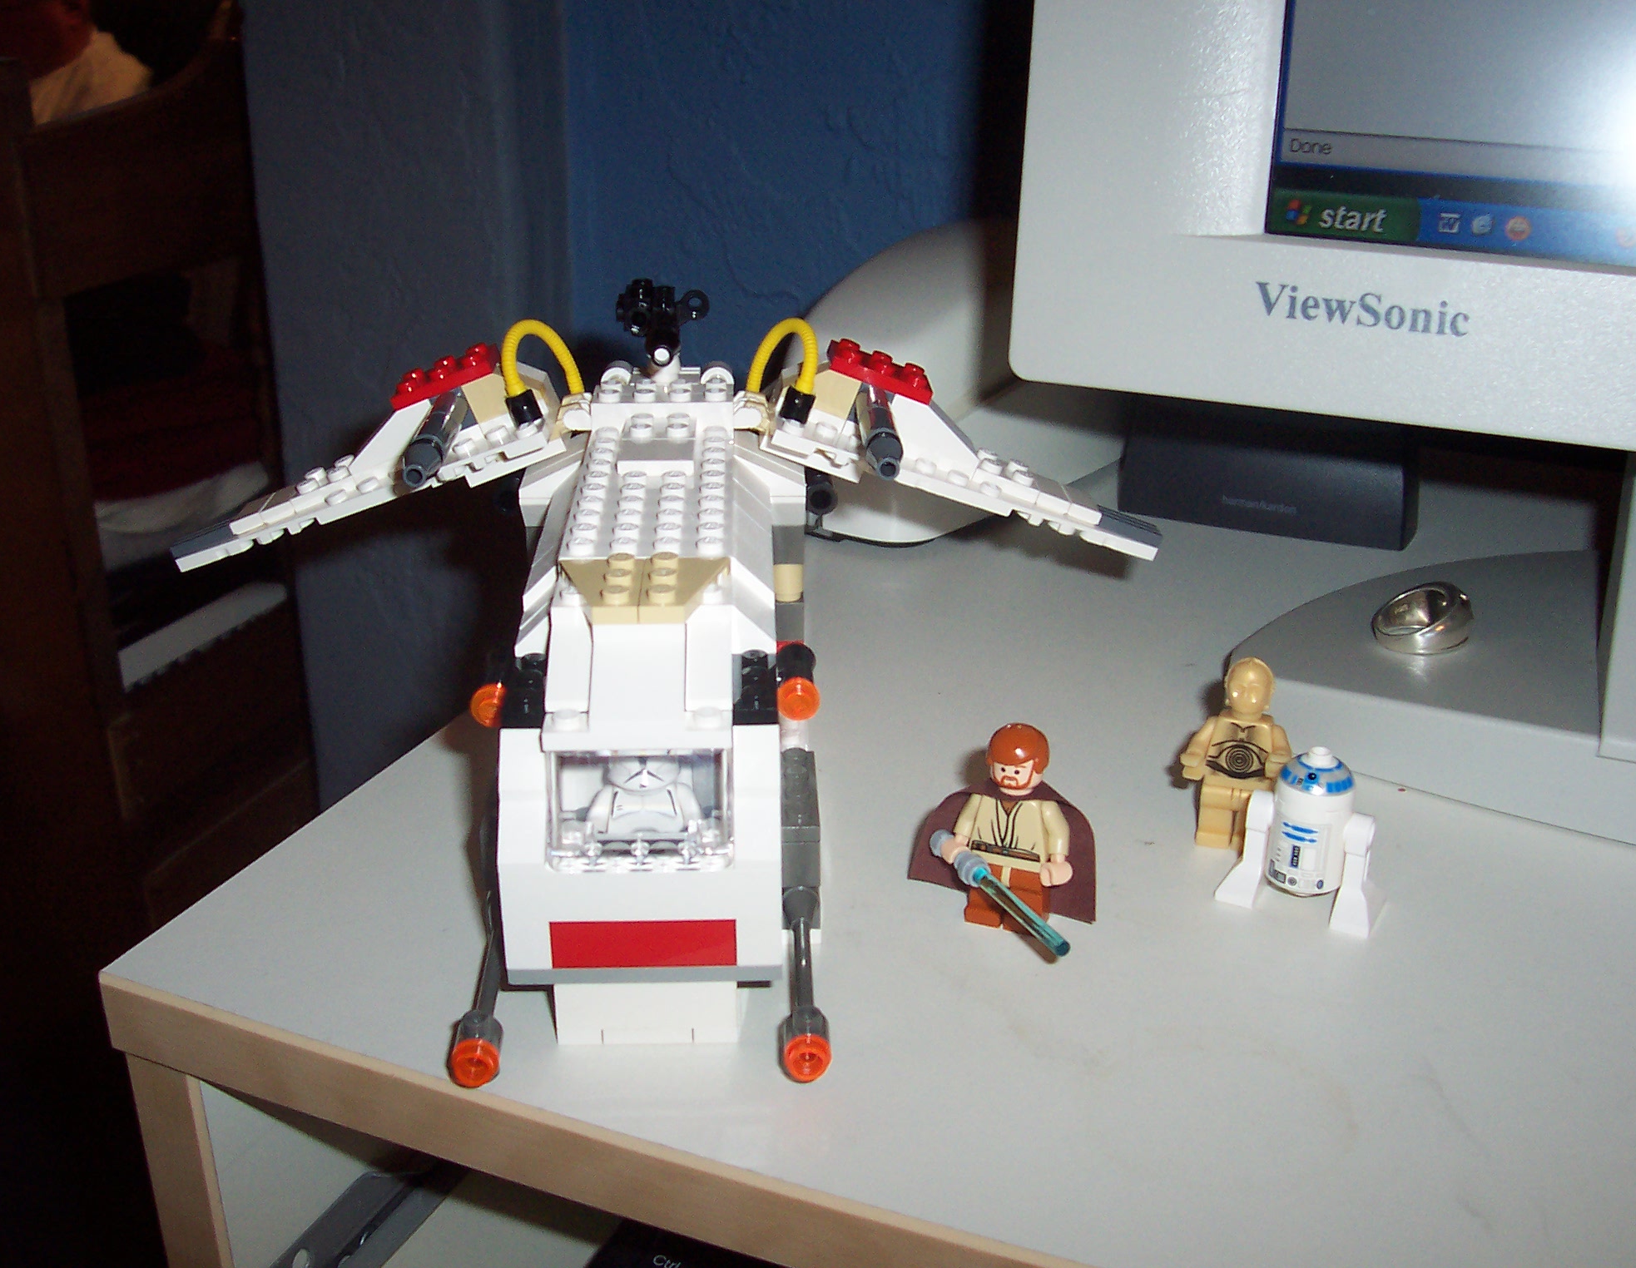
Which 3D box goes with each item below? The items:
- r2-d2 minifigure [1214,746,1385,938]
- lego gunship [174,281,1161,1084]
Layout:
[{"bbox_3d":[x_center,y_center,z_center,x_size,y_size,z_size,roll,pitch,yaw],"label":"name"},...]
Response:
[{"bbox_3d":[0.097,0.038,0.358,0.030,0.034,0.017,12,26,25],"label":"r2-d2 minifigure"},{"bbox_3d":[-0.034,-0.009,0.382,0.229,0.102,0.209,0,23,-2],"label":"lego gunship"}]

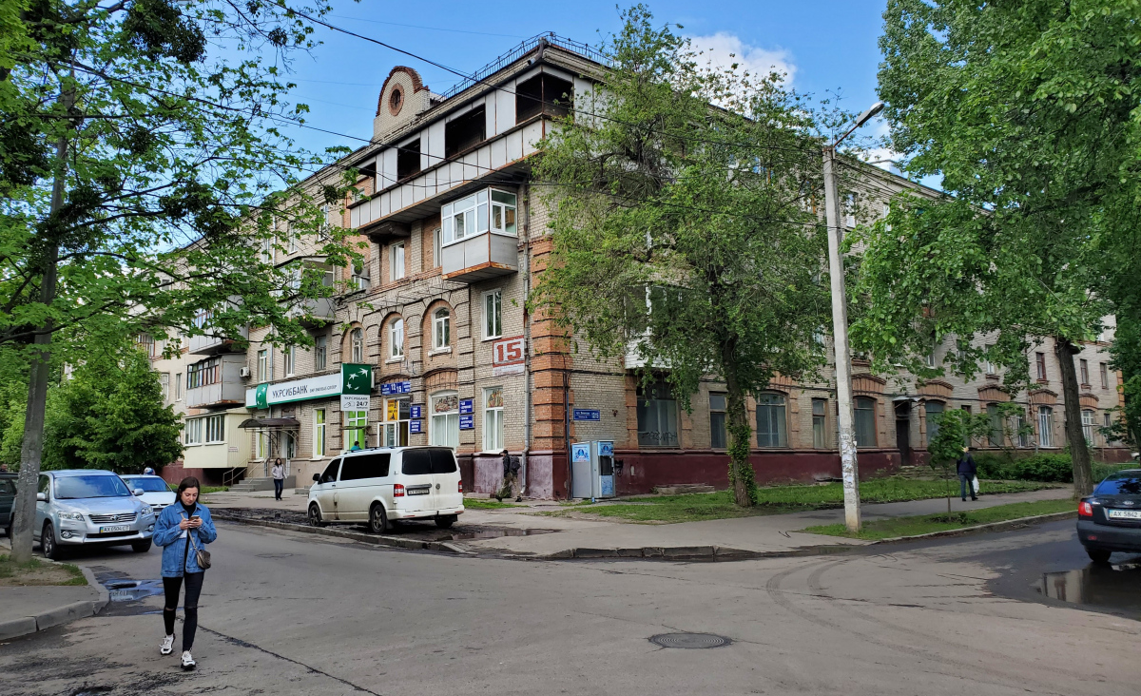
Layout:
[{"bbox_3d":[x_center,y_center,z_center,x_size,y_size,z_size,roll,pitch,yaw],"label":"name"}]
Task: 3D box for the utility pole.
[{"bbox_3d":[6.328,-0.657,18.349,0.350,9.100,1.500,5,-9,-42],"label":"utility pole"}]

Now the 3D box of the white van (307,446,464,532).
[{"bbox_3d":[-4.826,3.520,21.710,1.950,1.990,4.890,5,-9,-42],"label":"white van"}]

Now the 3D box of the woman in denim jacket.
[{"bbox_3d":[-3.485,2.014,7.769,0.580,1.680,0.600,2,-7,-25],"label":"woman in denim jacket"}]

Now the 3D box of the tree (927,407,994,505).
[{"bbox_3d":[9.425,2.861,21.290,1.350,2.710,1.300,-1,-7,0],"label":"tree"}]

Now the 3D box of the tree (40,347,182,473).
[{"bbox_3d":[-22.925,3.624,42.869,6.800,7.350,6.400,-1,-7,0],"label":"tree"}]

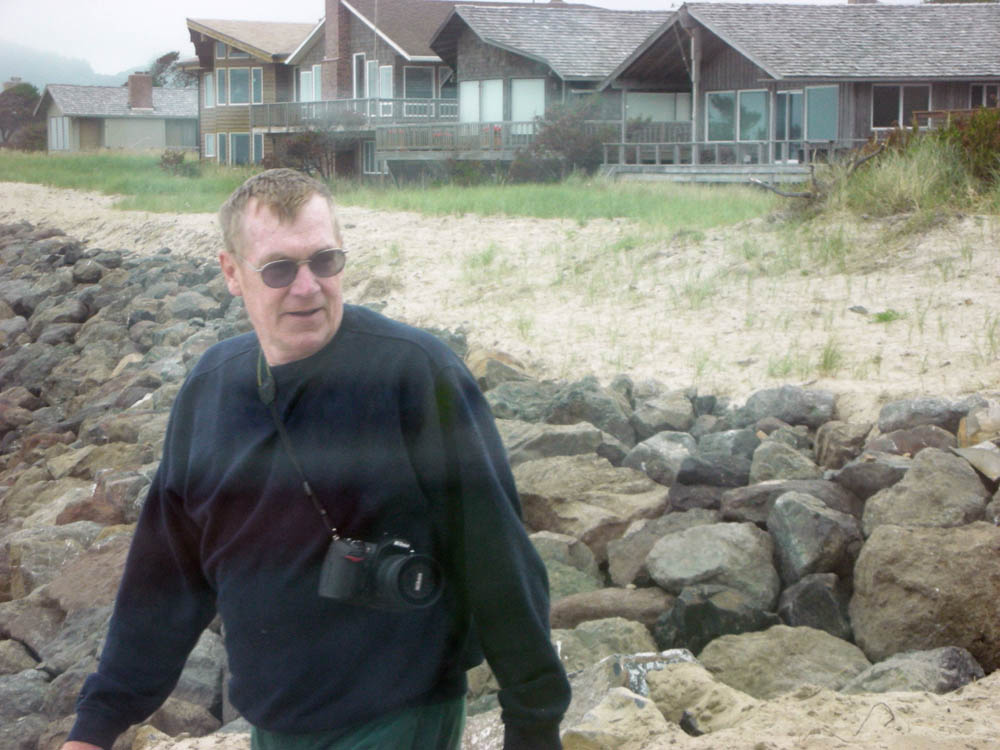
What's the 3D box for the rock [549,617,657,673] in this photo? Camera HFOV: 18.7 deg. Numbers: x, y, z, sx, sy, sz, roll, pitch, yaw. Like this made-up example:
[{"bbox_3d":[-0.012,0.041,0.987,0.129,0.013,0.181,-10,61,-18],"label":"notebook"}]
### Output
[{"bbox_3d":[0.365,0.956,10.600,0.380,0.240,0.340,0,4,0],"label":"rock"}]

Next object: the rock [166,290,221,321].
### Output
[{"bbox_3d":[-3.233,-0.733,32.000,0.570,0.330,0.460,0,4,0],"label":"rock"}]

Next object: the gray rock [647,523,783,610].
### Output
[{"bbox_3d":[0.880,0.785,12.500,0.550,0.350,0.450,0,4,0],"label":"gray rock"}]

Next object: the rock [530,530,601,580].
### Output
[{"bbox_3d":[0.260,0.762,12.600,0.340,0.240,0.320,0,4,0],"label":"rock"}]

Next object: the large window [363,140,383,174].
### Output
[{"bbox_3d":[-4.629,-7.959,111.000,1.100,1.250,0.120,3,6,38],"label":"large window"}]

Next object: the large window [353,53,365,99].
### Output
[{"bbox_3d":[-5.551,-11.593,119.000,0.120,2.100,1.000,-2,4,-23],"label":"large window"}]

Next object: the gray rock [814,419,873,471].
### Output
[{"bbox_3d":[1.744,0.368,15.400,0.310,0.260,0.280,0,5,0],"label":"gray rock"}]

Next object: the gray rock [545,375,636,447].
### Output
[{"bbox_3d":[0.504,0.198,16.900,0.520,0.380,0.420,0,5,0],"label":"gray rock"}]

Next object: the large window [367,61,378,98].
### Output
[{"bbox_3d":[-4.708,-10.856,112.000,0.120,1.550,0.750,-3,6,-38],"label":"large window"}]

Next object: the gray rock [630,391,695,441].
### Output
[{"bbox_3d":[0.916,0.234,17.100,0.370,0.280,0.320,0,5,0],"label":"gray rock"}]

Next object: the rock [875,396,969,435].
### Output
[{"bbox_3d":[2.229,0.214,16.000,0.490,0.230,0.380,0,4,0],"label":"rock"}]

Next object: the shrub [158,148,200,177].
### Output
[{"bbox_3d":[-10.460,-6.936,99.000,1.400,0.950,1.300,0,5,0],"label":"shrub"}]

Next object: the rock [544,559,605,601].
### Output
[{"bbox_3d":[0.296,0.836,12.400,0.280,0.200,0.260,0,4,0],"label":"rock"}]

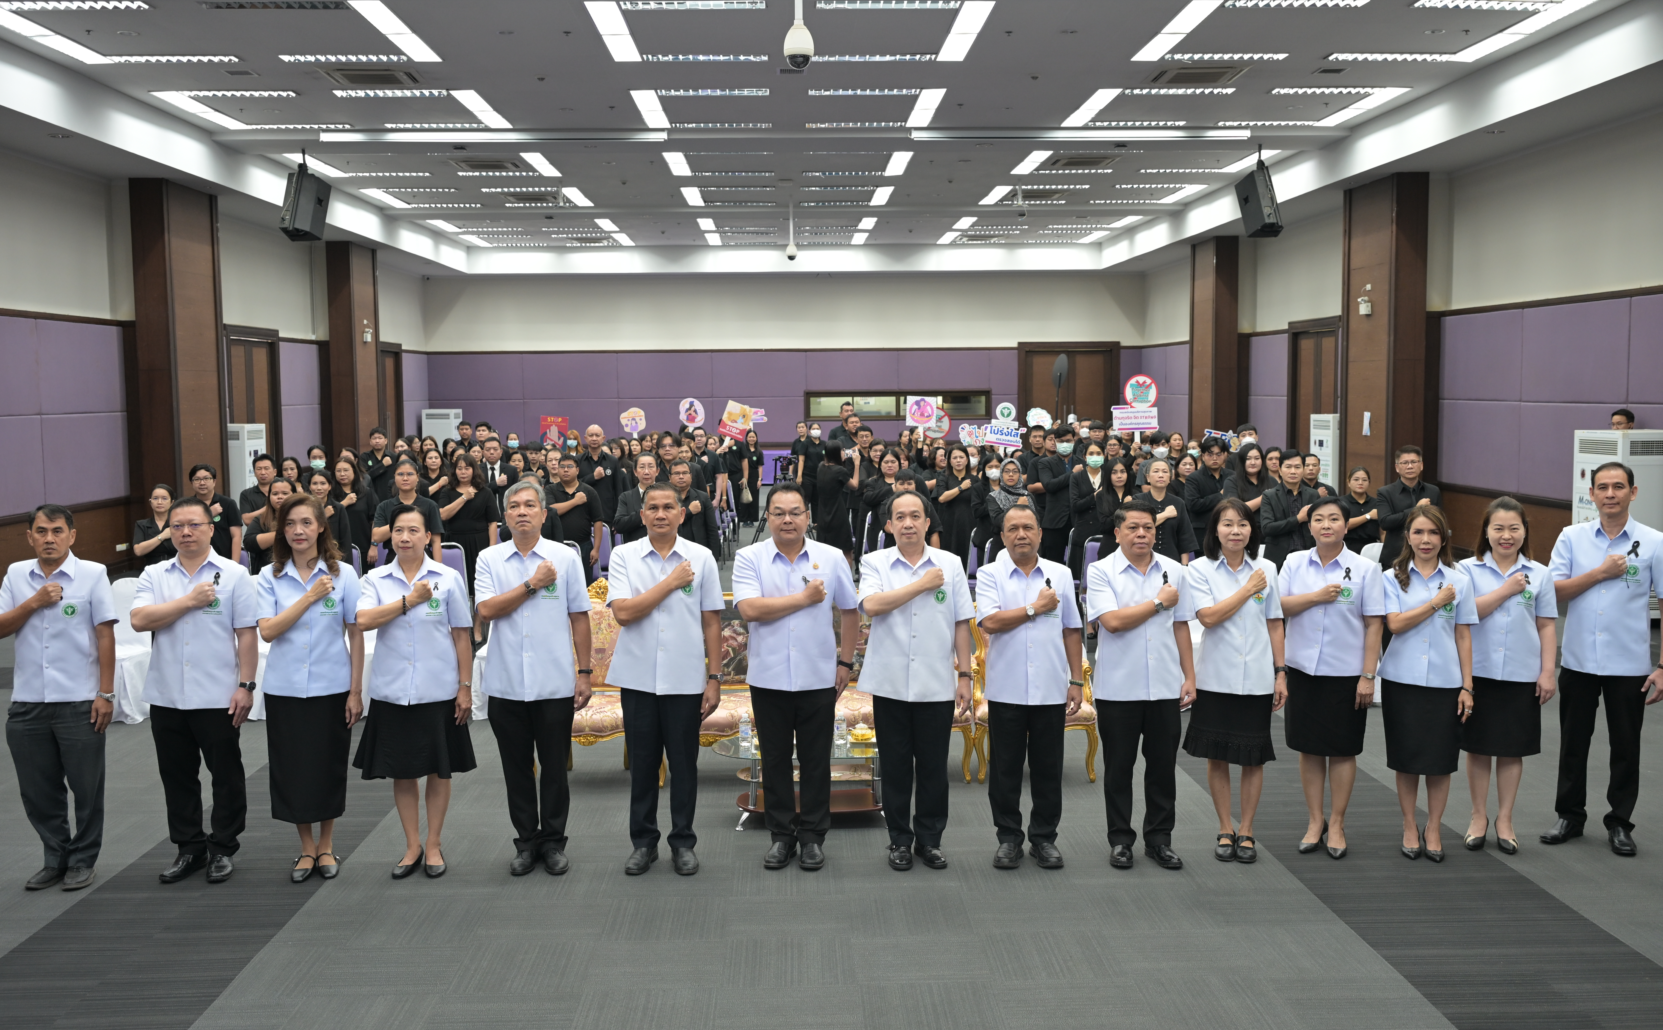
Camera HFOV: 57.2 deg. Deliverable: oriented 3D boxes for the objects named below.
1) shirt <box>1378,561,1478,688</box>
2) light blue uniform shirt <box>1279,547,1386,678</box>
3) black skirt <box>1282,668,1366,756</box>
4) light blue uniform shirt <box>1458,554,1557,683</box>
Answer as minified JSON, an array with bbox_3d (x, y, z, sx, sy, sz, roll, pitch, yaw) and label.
[{"bbox_3d":[2.763,0.505,7.058,0.470,0.575,0.270,1,5,17],"label":"shirt"},{"bbox_3d":[2.354,0.446,7.167,0.500,0.620,0.300,1,5,20],"label":"light blue uniform shirt"},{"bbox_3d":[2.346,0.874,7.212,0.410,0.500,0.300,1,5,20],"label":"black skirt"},{"bbox_3d":[3.167,0.481,7.158,0.490,0.596,0.270,1,5,22],"label":"light blue uniform shirt"}]

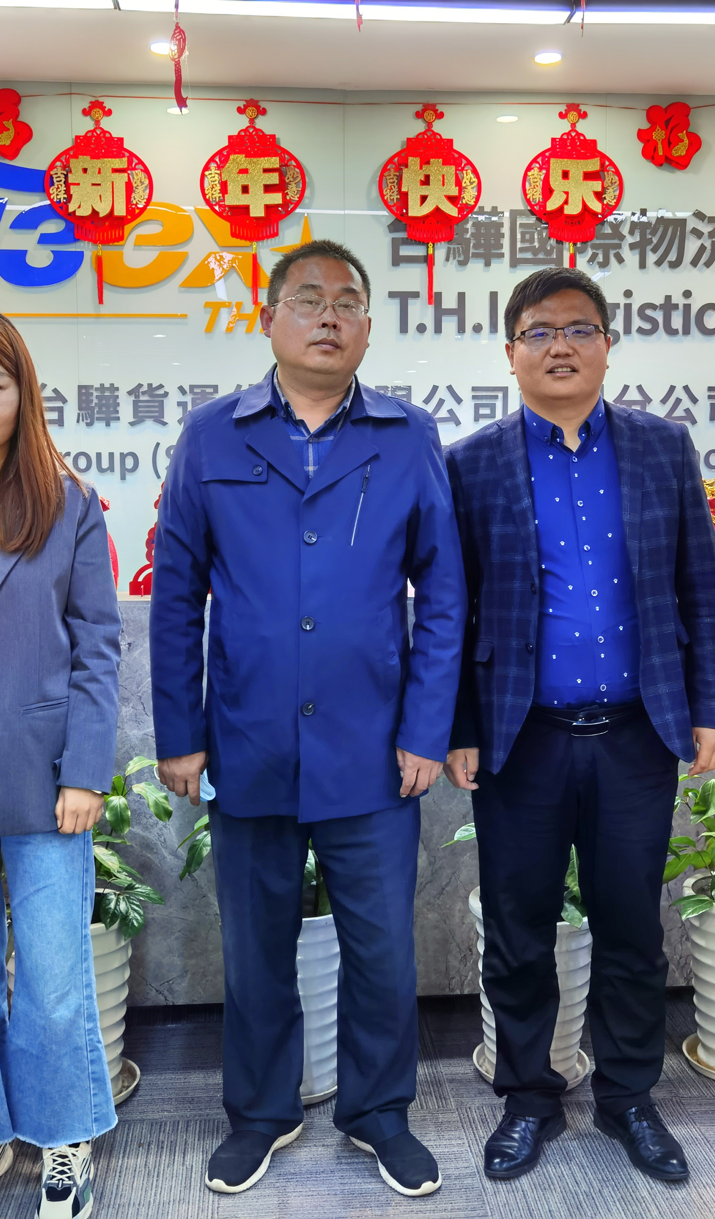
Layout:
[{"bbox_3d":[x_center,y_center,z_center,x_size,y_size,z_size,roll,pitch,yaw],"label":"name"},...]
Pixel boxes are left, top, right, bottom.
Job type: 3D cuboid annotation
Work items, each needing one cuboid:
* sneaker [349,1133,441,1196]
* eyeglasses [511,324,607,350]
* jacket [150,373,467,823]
[{"bbox_3d":[0.076,1.045,2.540,0.110,0.110,0.285,-3,6,-23],"label":"sneaker"},{"bbox_3d":[0.366,-0.496,2.310,0.146,0.042,0.138,0,5,0],"label":"eyeglasses"},{"bbox_3d":[-0.098,-0.029,2.468,0.605,0.860,0.320,-1,5,-1],"label":"jacket"}]

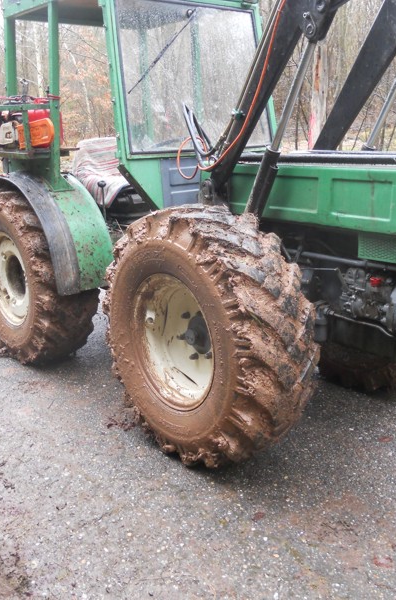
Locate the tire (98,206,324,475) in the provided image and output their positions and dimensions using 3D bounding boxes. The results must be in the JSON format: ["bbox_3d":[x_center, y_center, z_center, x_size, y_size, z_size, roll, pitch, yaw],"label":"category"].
[{"bbox_3d":[-0.016,0.146,2.692,0.335,1.055,1.055,-12,19,-39],"label":"tire"}]

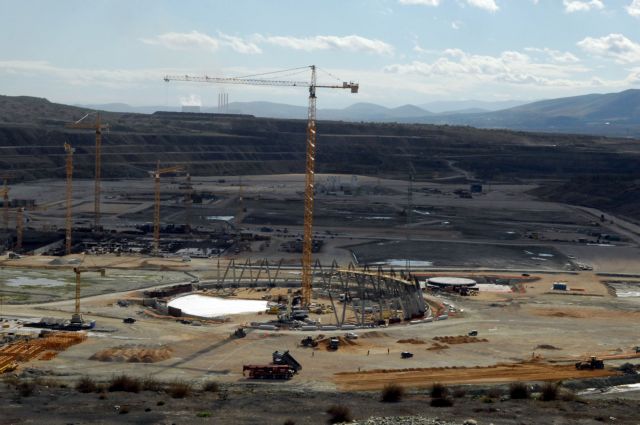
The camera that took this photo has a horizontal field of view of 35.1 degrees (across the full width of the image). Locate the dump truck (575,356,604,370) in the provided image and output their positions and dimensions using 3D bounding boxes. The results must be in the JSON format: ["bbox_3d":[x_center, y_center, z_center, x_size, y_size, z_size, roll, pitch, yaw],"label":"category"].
[{"bbox_3d":[89.610,50.110,336.180,9.000,3.500,2.800,1,6,-7],"label":"dump truck"}]

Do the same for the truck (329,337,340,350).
[{"bbox_3d":[5.060,45.740,356.020,2.500,3.300,8.000,1,6,-6],"label":"truck"}]

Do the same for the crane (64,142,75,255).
[{"bbox_3d":[-145.470,-8.300,586.960,4.000,64.700,55.000,0,6,-14],"label":"crane"}]

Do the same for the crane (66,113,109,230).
[{"bbox_3d":[-153.000,-27.700,664.000,3.500,76.000,70.000,-2,6,-37],"label":"crane"}]

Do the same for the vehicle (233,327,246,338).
[{"bbox_3d":[-28.570,43.670,368.460,2.400,3.000,5.000,-3,7,-37],"label":"vehicle"}]

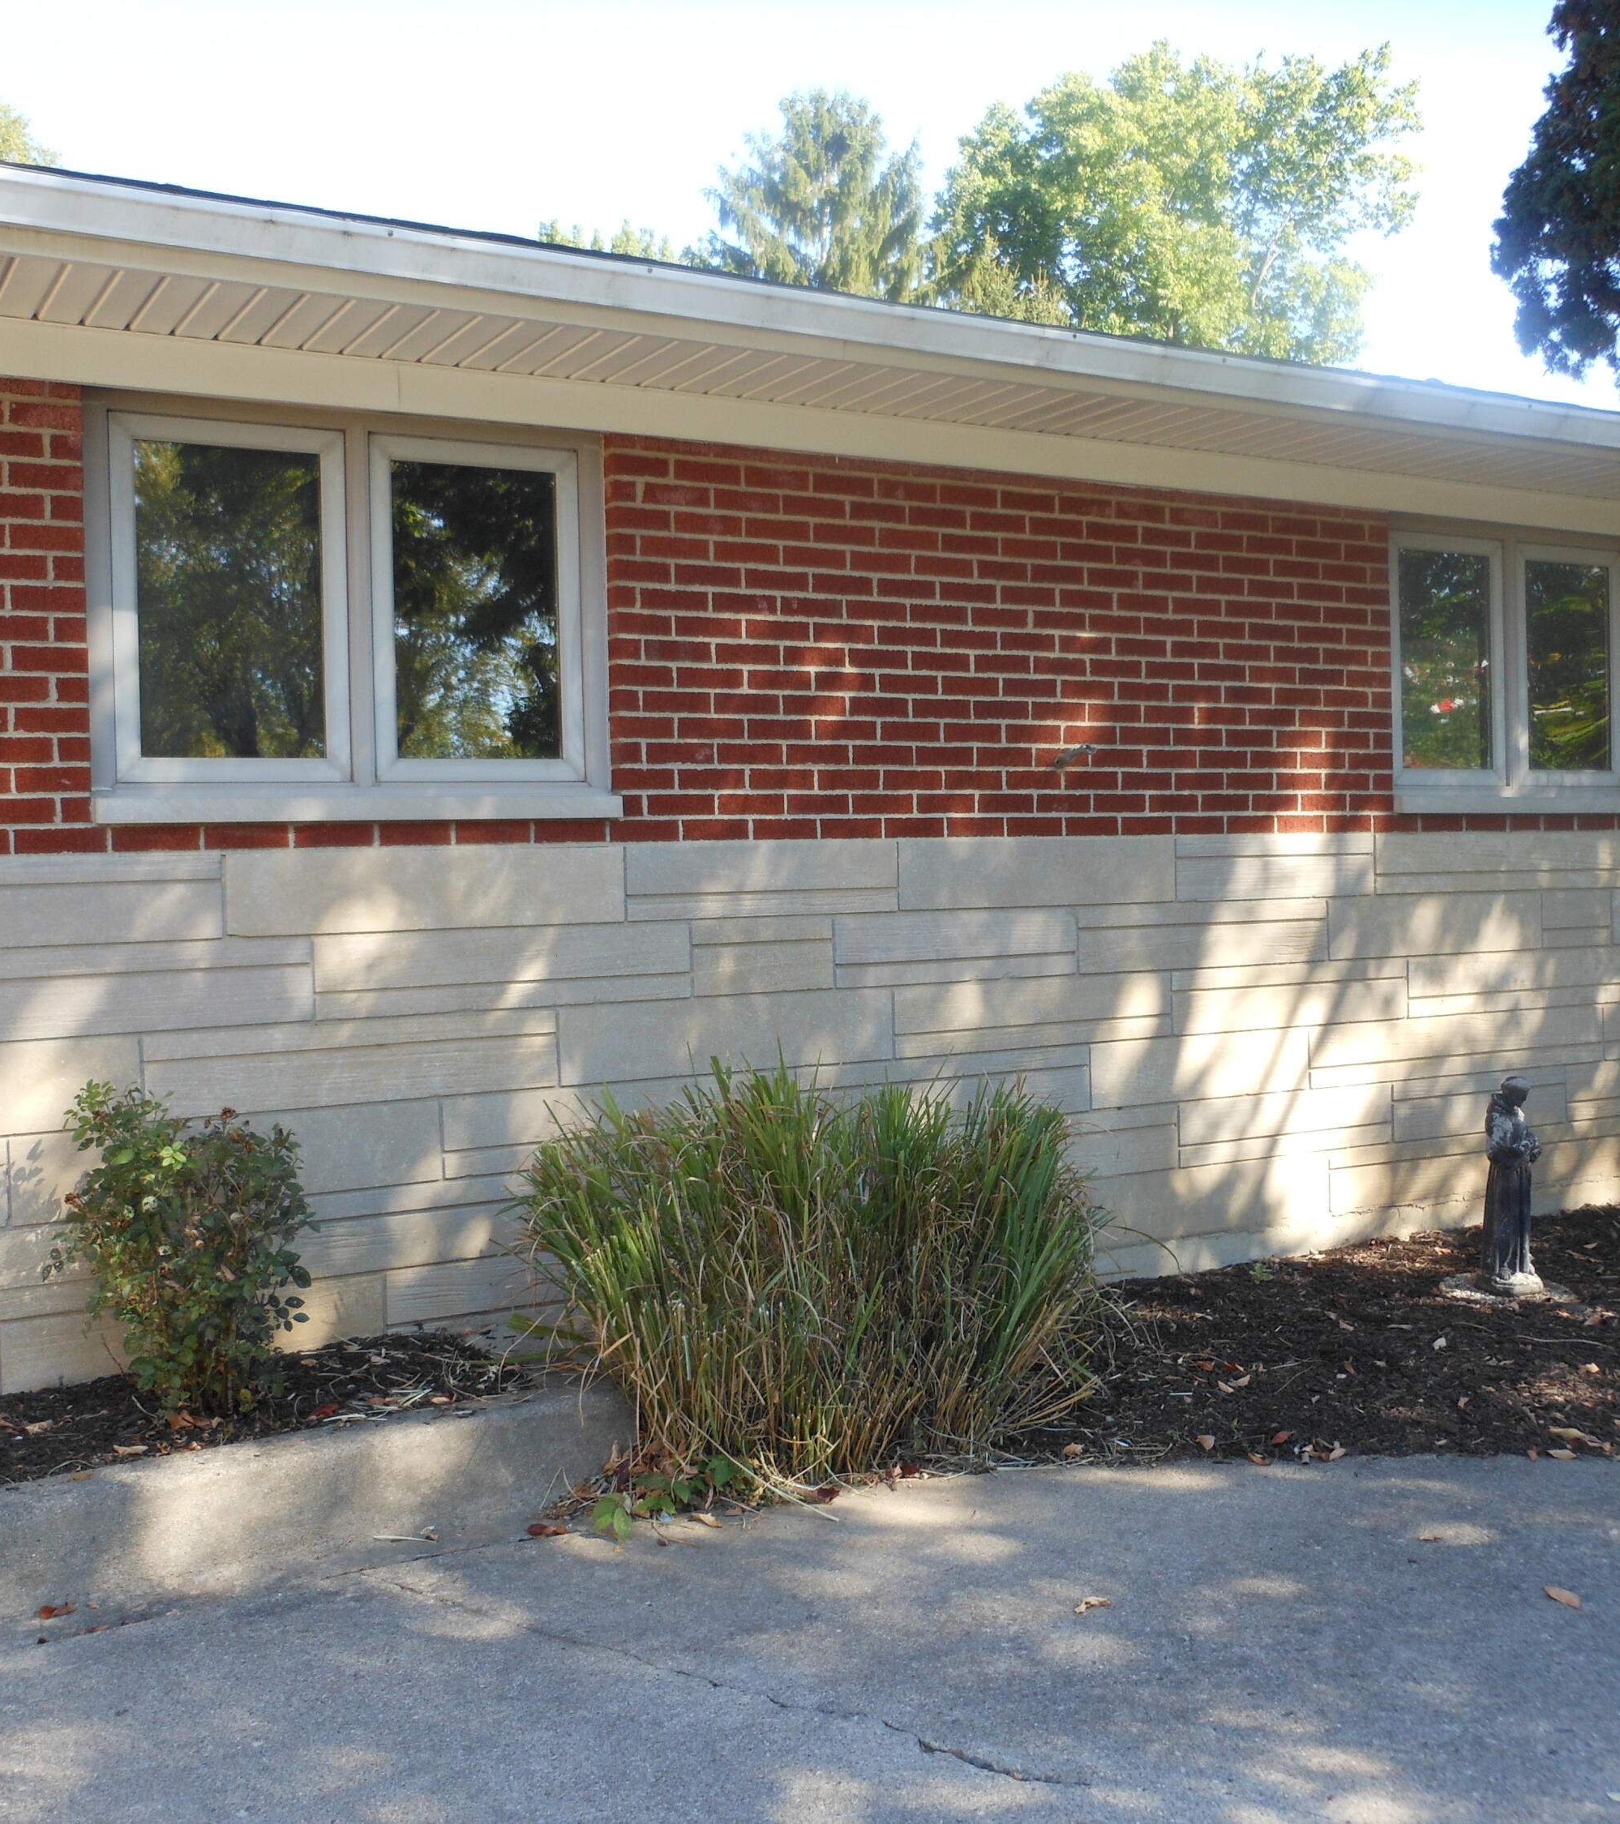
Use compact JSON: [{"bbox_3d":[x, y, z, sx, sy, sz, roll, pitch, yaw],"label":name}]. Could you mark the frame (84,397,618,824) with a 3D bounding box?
[{"bbox_3d":[-1.101,-0.729,4.904,1.336,1.003,0.110,-2,2,-30],"label":"frame"}]

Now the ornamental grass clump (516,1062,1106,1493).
[{"bbox_3d":[0.001,0.858,4.917,1.430,0.960,0.950,-2,2,-30],"label":"ornamental grass clump"}]

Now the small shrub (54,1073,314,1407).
[{"bbox_3d":[-1.405,0.739,4.391,0.600,0.740,0.550,-2,2,-30],"label":"small shrub"}]

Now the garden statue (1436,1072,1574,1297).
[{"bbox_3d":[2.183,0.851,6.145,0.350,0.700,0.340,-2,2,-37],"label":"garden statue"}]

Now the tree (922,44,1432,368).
[{"bbox_3d":[5.274,-5.939,28.113,7.600,12.922,7.400,-1,2,11],"label":"tree"}]

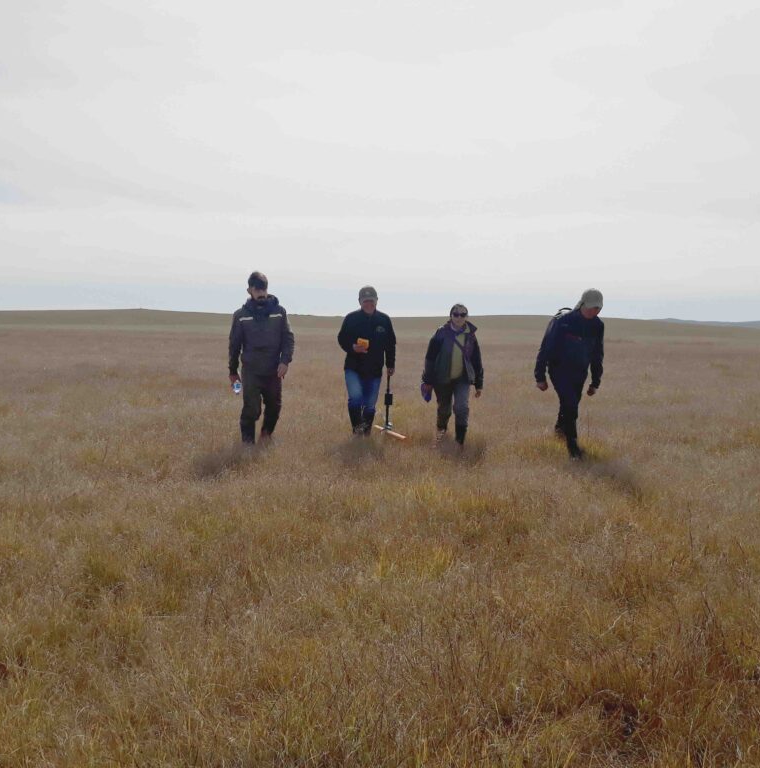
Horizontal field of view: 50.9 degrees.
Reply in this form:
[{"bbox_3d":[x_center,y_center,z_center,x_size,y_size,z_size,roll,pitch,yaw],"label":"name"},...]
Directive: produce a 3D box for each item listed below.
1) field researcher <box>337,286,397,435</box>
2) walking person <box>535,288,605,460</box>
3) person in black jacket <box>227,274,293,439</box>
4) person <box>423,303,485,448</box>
[{"bbox_3d":[-0.144,-0.236,9.200,0.660,1.740,0.500,0,4,-3],"label":"field researcher"},{"bbox_3d":[1.922,-0.096,8.100,0.640,1.720,0.750,-2,5,-20],"label":"walking person"},{"bbox_3d":[-1.261,-0.245,8.500,0.680,1.870,0.580,-1,4,-9],"label":"person in black jacket"},{"bbox_3d":[0.794,-0.082,8.750,0.660,1.590,0.520,0,4,-4],"label":"person"}]

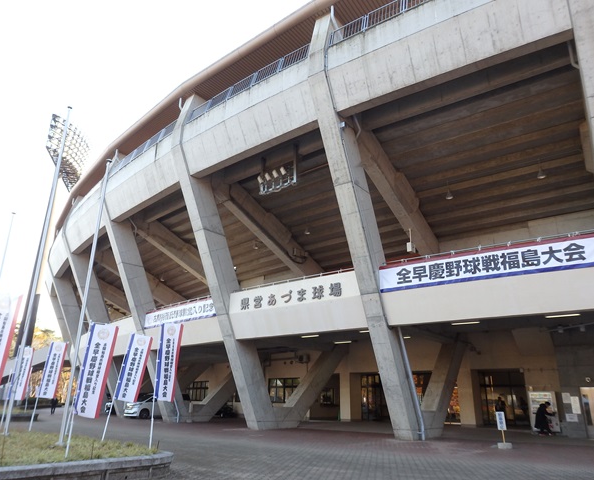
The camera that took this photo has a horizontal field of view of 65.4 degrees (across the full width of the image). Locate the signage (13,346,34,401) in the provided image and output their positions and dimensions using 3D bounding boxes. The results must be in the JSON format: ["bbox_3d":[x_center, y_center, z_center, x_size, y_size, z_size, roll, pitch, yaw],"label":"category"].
[{"bbox_3d":[-9.893,4.779,16.573,0.550,1.795,0.060,2,-19,-1],"label":"signage"}]

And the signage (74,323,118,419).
[{"bbox_3d":[-4.231,2.732,9.748,0.550,1.836,0.060,1,-20,8],"label":"signage"}]

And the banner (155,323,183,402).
[{"bbox_3d":[-3.212,3.044,11.564,0.550,1.825,0.060,-4,-20,16],"label":"banner"}]

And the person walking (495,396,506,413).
[{"bbox_3d":[11.367,9.544,25.621,0.520,1.680,0.360,-10,-21,28],"label":"person walking"}]

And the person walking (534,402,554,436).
[{"bbox_3d":[11.344,8.148,21.114,0.750,1.450,0.500,2,-19,-5],"label":"person walking"}]

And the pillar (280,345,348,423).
[{"bbox_3d":[1.114,8.217,27.185,0.750,1.150,5.900,-14,18,37],"label":"pillar"}]

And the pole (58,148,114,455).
[{"bbox_3d":[-5.825,1.350,12.848,0.140,7.960,0.140,10,-21,-23],"label":"pole"}]

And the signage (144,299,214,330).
[{"bbox_3d":[-6.530,4.091,25.308,7.100,0.920,0.060,-17,-26,42],"label":"signage"}]

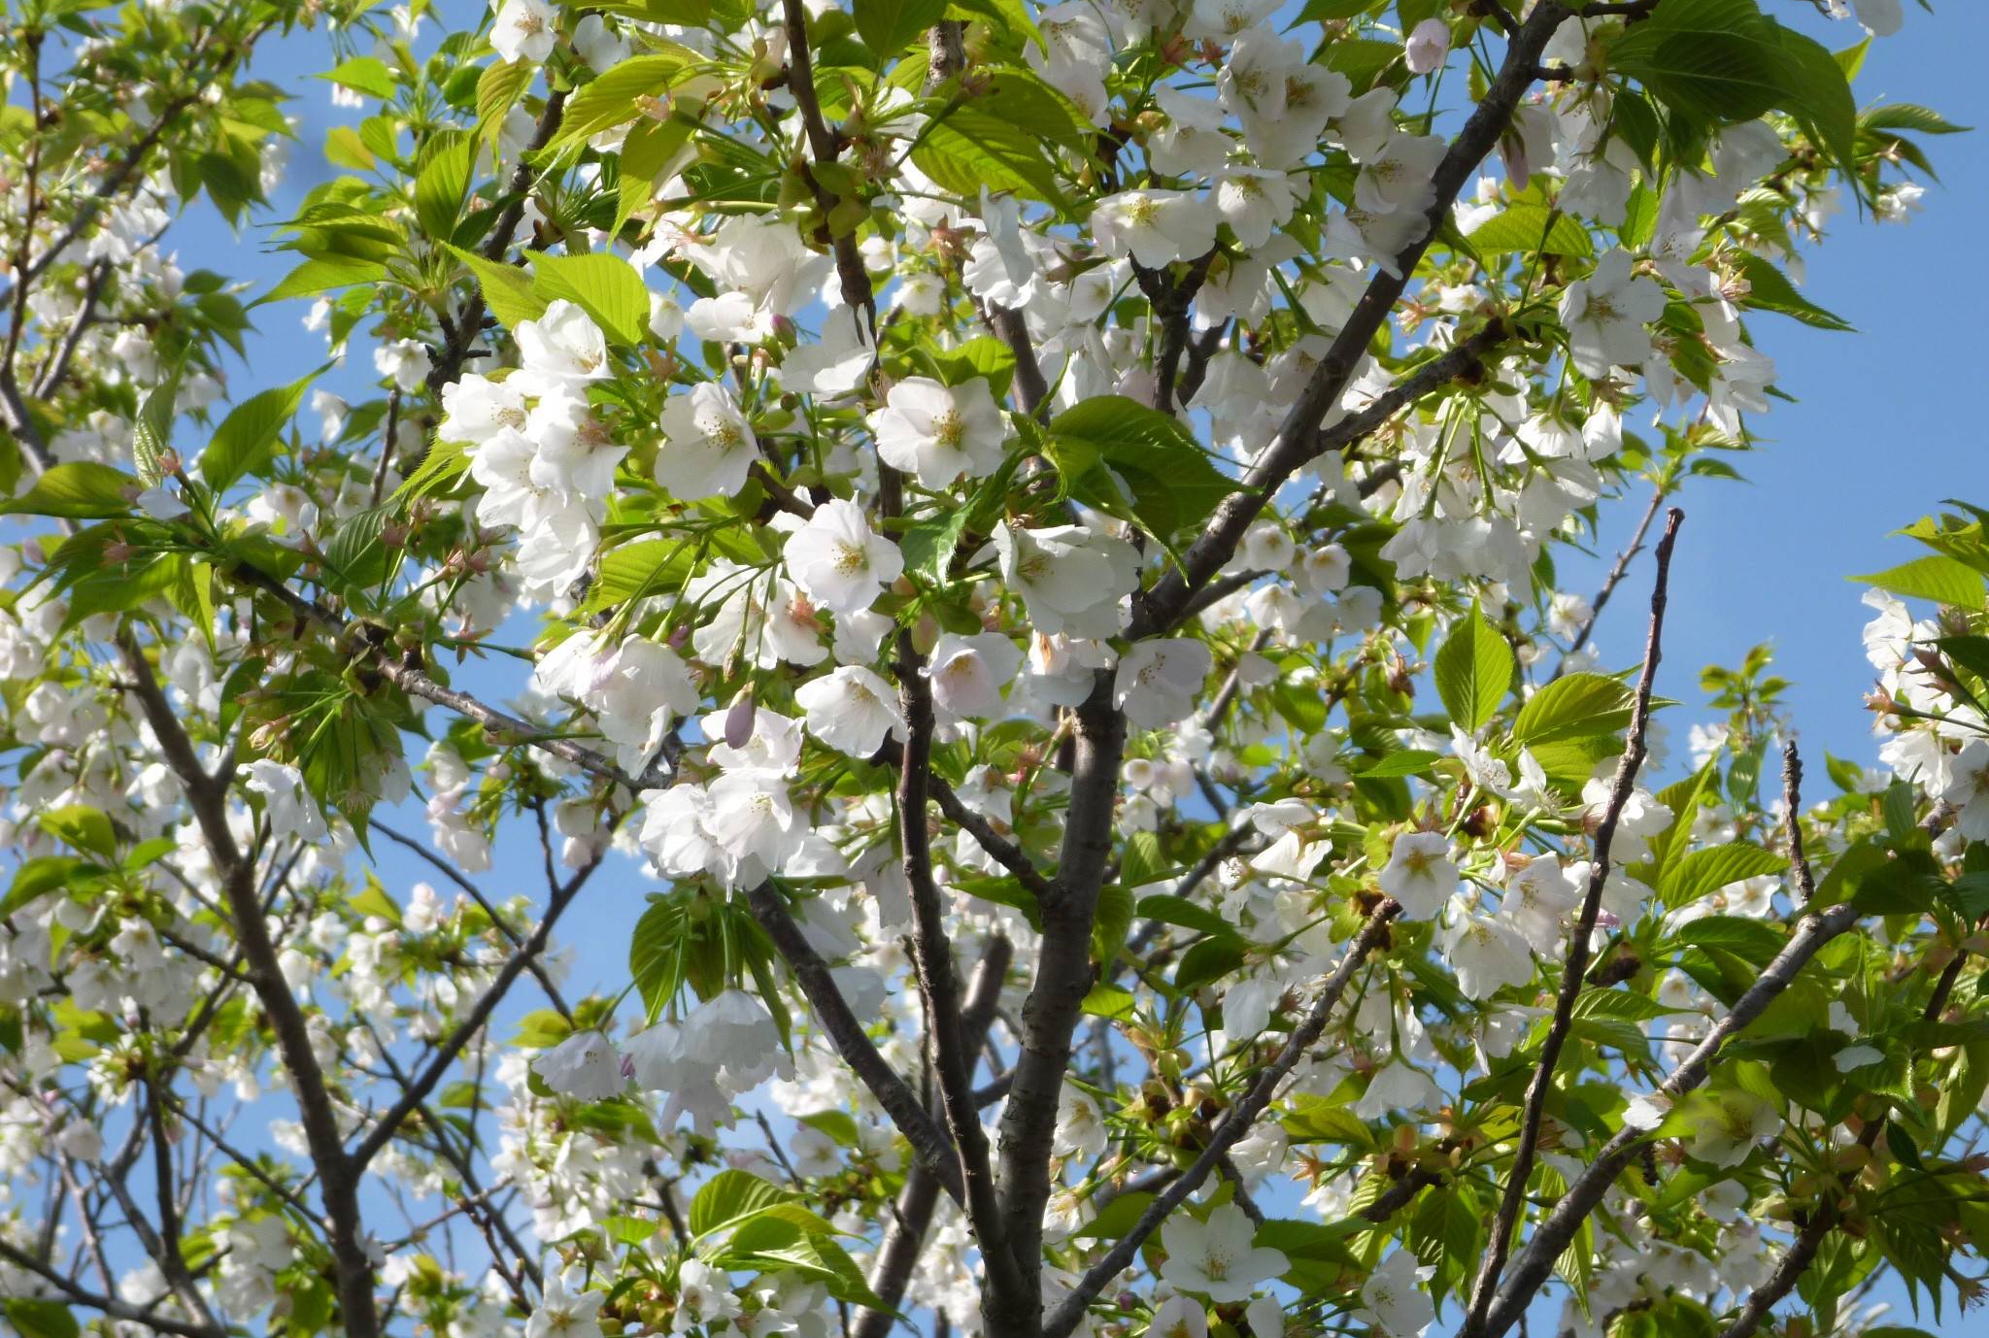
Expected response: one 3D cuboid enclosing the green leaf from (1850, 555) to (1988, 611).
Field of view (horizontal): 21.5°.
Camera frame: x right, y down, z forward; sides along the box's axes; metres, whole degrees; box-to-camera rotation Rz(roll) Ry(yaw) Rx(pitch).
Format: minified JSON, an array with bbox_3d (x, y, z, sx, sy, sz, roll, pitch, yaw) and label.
[{"bbox_3d":[0.372,-0.035,2.100,0.059,0.008,0.026,4,-49,-11],"label":"green leaf"}]

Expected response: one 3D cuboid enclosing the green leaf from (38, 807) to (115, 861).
[{"bbox_3d":[-0.510,0.091,2.900,0.046,0.009,0.026,31,-42,-17],"label":"green leaf"}]

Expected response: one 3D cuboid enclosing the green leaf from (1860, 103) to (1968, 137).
[{"bbox_3d":[0.492,-0.294,2.800,0.065,0.012,0.029,9,-19,18],"label":"green leaf"}]

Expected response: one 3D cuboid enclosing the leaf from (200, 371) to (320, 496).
[{"bbox_3d":[-0.294,-0.095,2.100,0.032,0.010,0.073,27,-63,-38],"label":"leaf"}]

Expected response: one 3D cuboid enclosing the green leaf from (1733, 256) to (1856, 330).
[{"bbox_3d":[0.336,-0.158,2.200,0.066,0.030,0.012,31,-60,12],"label":"green leaf"}]

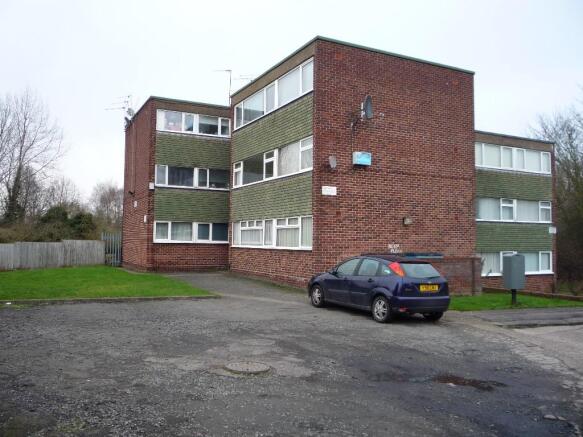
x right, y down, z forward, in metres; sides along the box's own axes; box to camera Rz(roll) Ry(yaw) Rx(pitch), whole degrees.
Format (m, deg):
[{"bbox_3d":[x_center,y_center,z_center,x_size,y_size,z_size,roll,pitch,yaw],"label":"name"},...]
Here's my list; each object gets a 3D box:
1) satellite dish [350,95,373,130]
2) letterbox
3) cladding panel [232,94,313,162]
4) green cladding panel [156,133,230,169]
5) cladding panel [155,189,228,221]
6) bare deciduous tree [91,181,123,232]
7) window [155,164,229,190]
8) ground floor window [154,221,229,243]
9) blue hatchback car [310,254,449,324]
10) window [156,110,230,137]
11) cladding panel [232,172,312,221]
[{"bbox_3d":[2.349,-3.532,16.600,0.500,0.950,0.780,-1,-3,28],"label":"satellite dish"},{"bbox_3d":[6.356,1.519,14.400,0.480,1.010,0.430,1,-3,-13],"label":"letterbox"},{"bbox_3d":[-0.908,-3.201,19.047,0.120,1.379,6.841,2,-3,-28],"label":"cladding panel"},{"bbox_3d":[-4.538,-3.101,23.617,3.555,1.477,0.120,2,-3,-28],"label":"green cladding panel"},{"bbox_3d":[-4.566,-0.538,23.494,3.560,1.477,0.120,2,-3,-28],"label":"cladding panel"},{"bbox_3d":[-16.479,0.089,45.000,3.400,7.000,3.400,0,-3,0],"label":"bare deciduous tree"},{"bbox_3d":[-4.553,-1.863,23.557,3.561,1.003,0.120,2,-3,-28],"label":"window"},{"bbox_3d":[-4.574,0.670,23.439,3.586,0.941,0.120,2,-3,-28],"label":"ground floor window"},{"bbox_3d":[2.020,1.675,12.800,1.720,1.430,4.160,2,-3,-29],"label":"blue hatchback car"},{"bbox_3d":[-4.525,-4.385,23.678,3.547,0.965,0.120,2,-3,-28],"label":"window"},{"bbox_3d":[-0.904,-0.652,18.901,0.120,1.409,6.802,2,-3,-28],"label":"cladding panel"}]

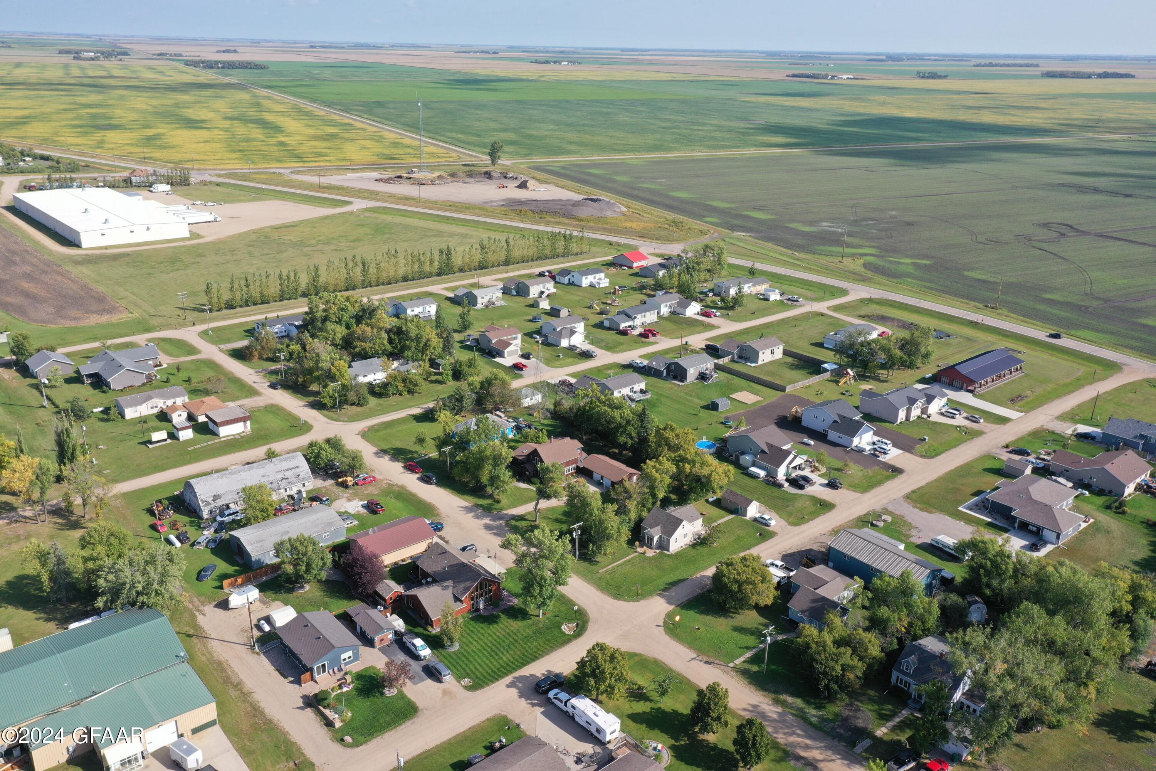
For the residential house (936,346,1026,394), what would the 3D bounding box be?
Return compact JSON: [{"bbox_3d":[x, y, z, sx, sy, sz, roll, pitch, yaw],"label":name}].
[{"bbox_3d":[123.190,-5.369,273.405,31.268,5.932,12.869,-17,27,-39],"label":"residential house"}]

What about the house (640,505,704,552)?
[{"bbox_3d":[19.055,27.924,180.942,12.668,5.731,7.842,-17,27,-39],"label":"house"}]

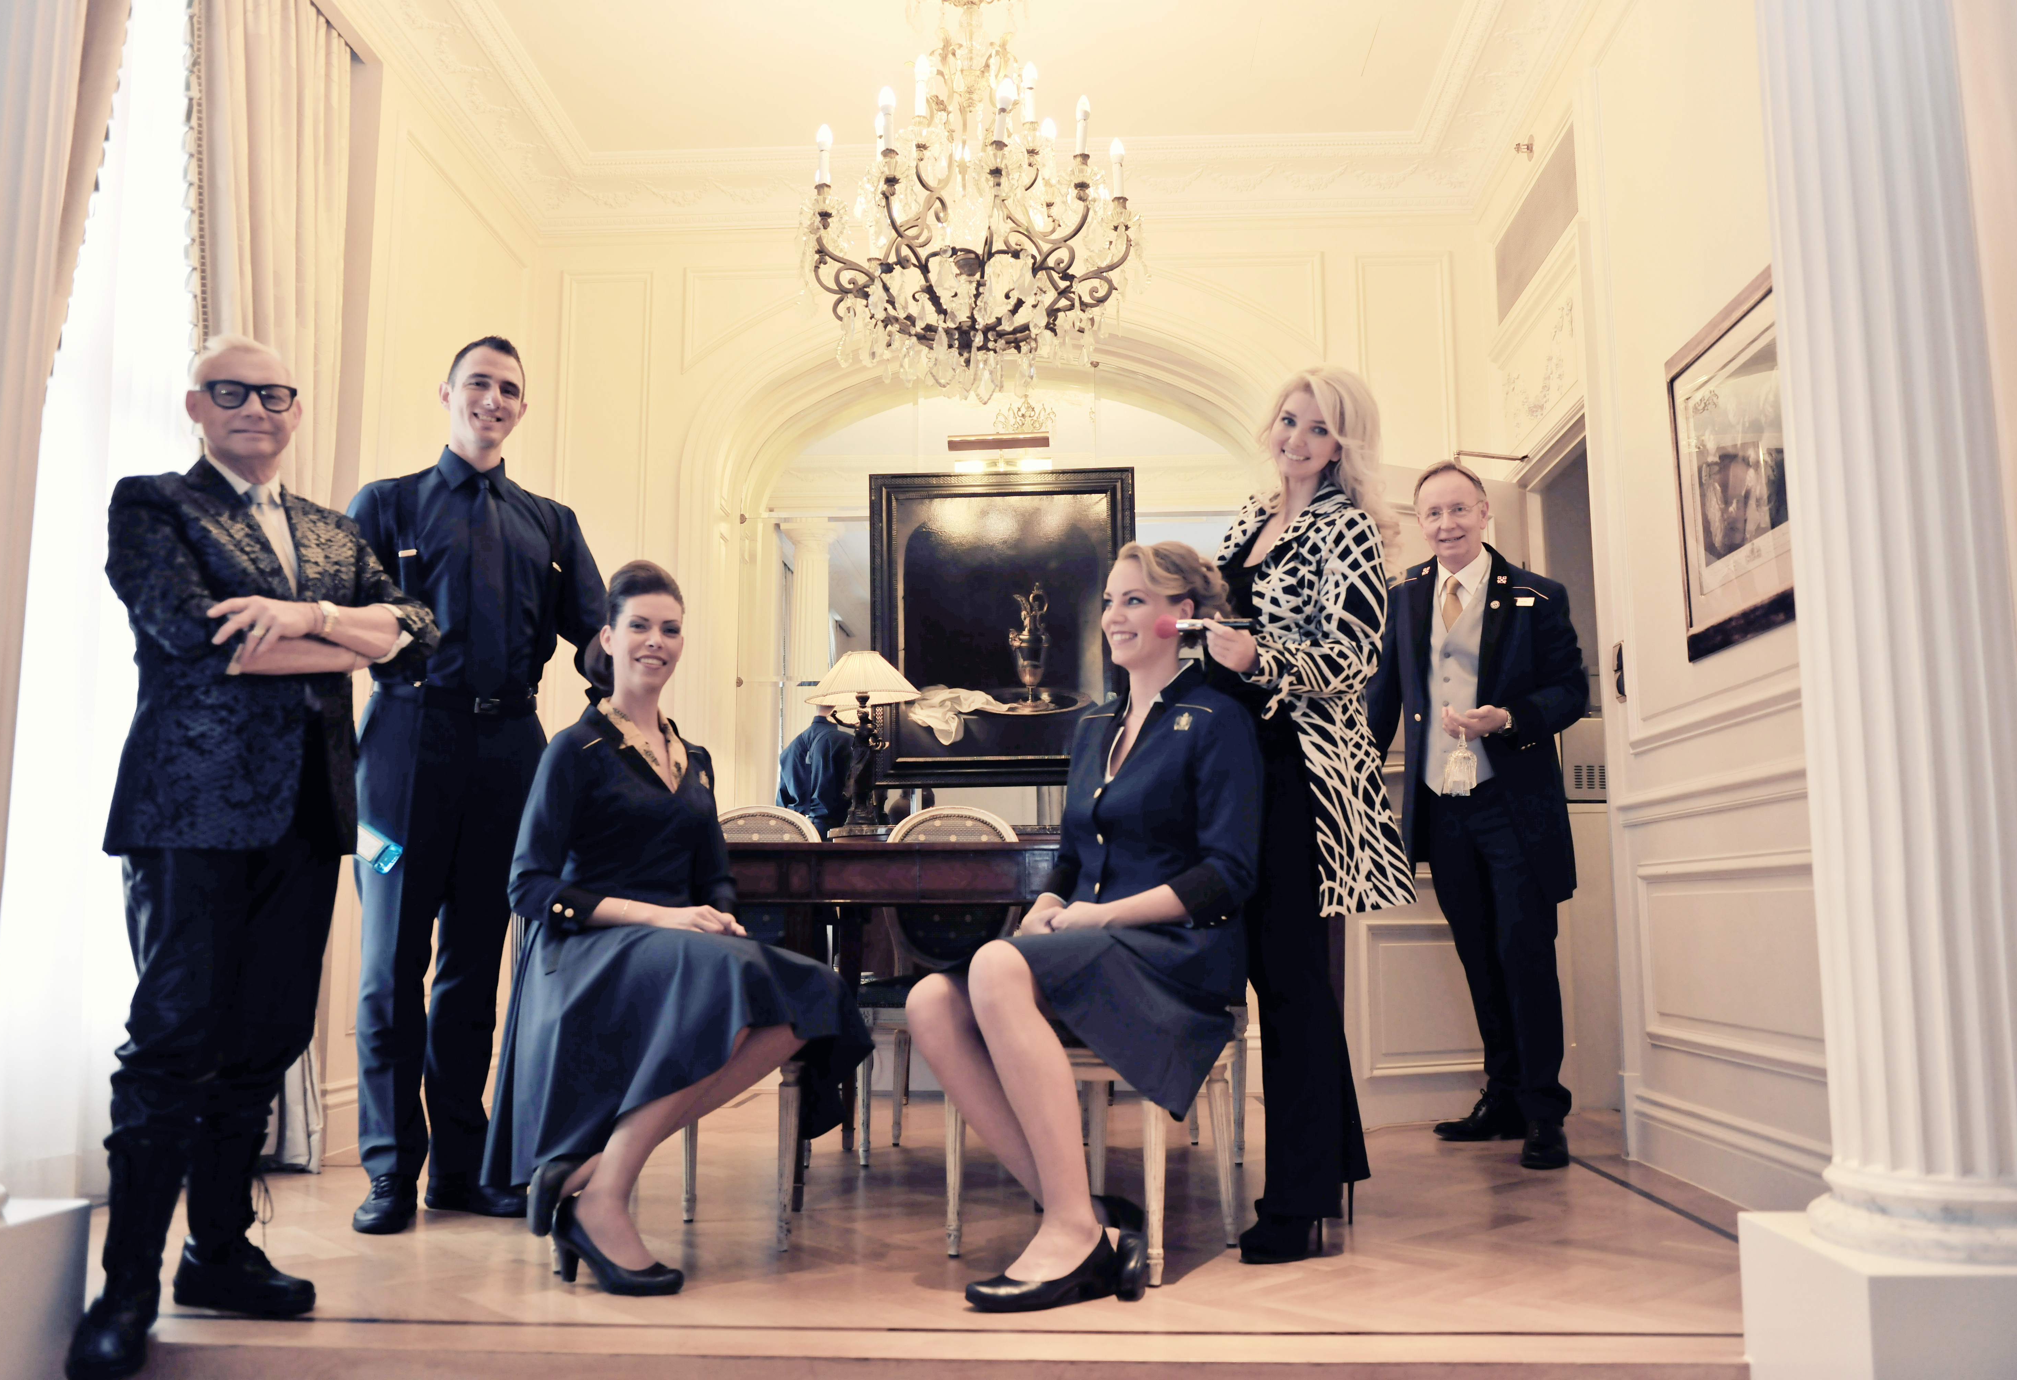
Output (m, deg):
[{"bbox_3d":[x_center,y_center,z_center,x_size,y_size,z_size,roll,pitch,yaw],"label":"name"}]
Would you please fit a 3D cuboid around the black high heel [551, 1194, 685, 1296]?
[{"bbox_3d":[-0.684,0.975,2.828,0.235,0.150,0.085,-3,-8,19],"label":"black high heel"}]

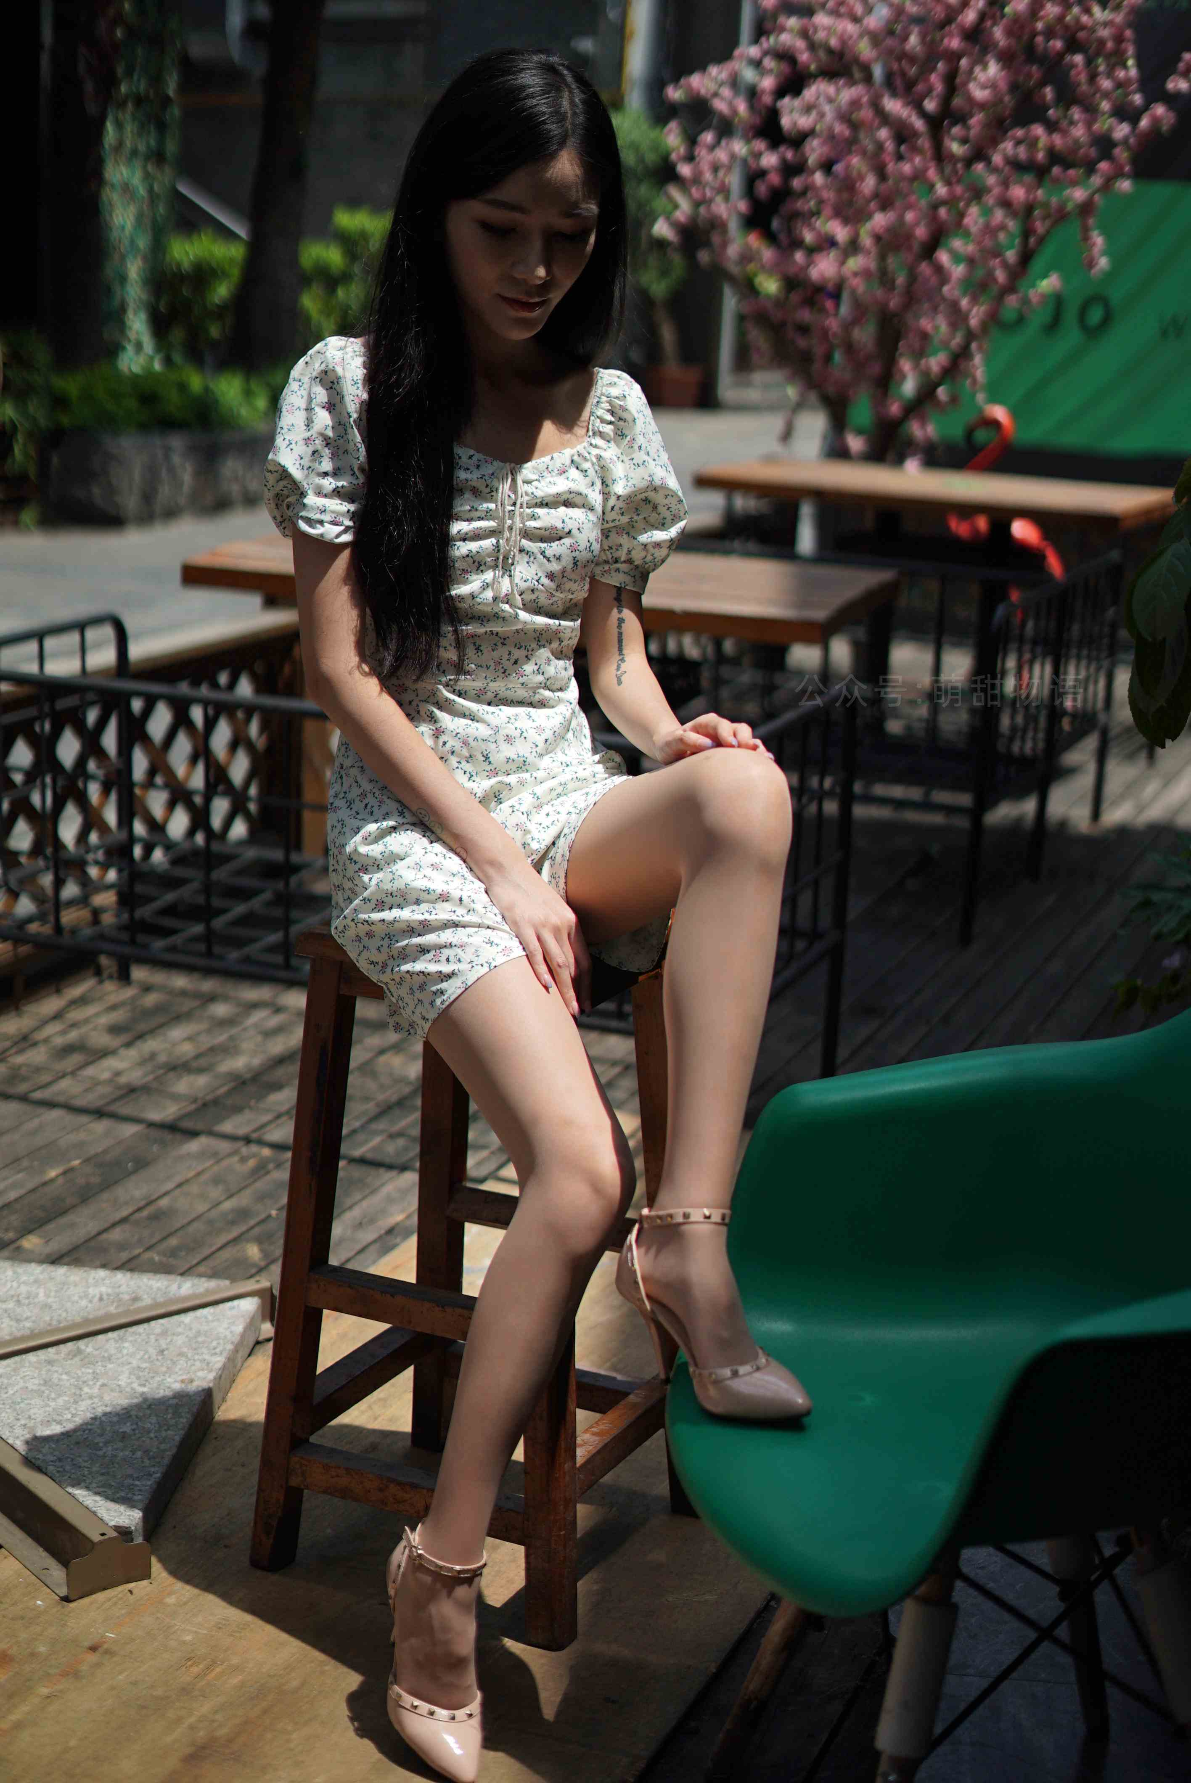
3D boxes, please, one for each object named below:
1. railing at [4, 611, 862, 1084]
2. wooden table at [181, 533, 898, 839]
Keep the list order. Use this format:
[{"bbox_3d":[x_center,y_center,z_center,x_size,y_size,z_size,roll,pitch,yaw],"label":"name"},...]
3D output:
[{"bbox_3d":[-0.341,-0.014,3.953,1.367,0.697,0.640,8,16,20],"label":"railing"},{"bbox_3d":[-0.093,-0.231,4.673,1.176,0.757,0.657,7,16,17],"label":"wooden table"}]

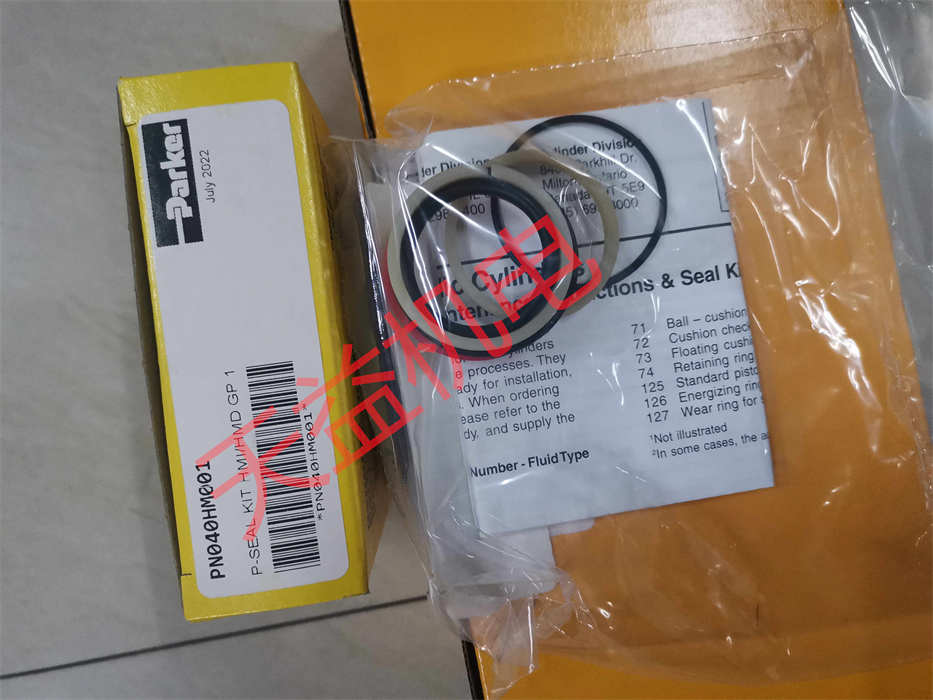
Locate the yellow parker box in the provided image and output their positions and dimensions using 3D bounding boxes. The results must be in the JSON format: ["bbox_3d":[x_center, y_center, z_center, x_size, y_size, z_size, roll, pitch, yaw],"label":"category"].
[{"bbox_3d":[-0.050,-0.002,0.197,0.037,0.099,0.114,-8,89,-3],"label":"yellow parker box"}]

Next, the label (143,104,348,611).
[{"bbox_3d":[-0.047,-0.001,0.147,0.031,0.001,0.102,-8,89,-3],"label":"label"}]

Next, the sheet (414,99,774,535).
[{"bbox_3d":[0.031,-0.009,0.166,0.072,0.002,0.094,-8,89,-3],"label":"sheet"}]

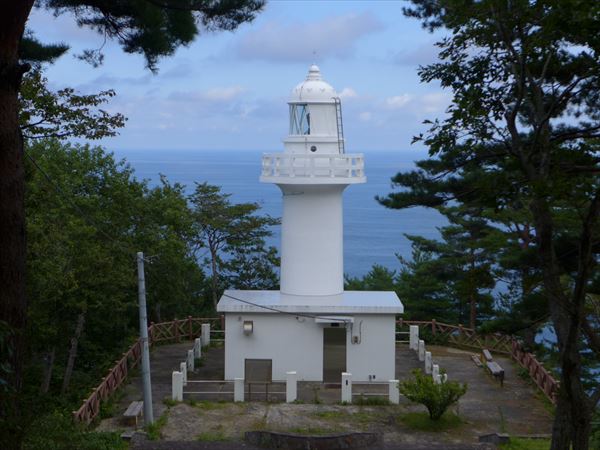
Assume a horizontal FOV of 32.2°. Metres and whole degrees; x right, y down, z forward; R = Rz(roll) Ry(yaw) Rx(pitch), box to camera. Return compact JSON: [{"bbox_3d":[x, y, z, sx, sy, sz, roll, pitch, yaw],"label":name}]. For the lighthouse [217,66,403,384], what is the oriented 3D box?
[{"bbox_3d":[0.450,-0.283,39.968,6.682,11.643,5.879,0,4,0],"label":"lighthouse"}]

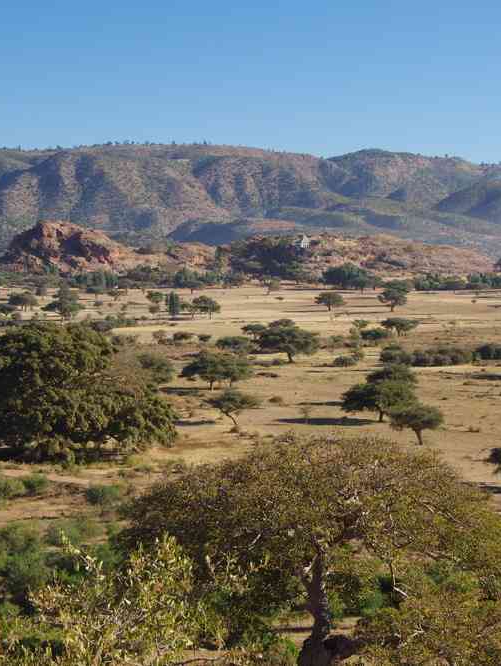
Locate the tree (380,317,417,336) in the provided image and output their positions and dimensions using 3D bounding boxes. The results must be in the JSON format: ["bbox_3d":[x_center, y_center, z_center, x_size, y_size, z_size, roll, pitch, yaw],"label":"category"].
[{"bbox_3d":[34.953,-1.484,419.408,8.980,4.630,8.080,0,3,0],"label":"tree"}]

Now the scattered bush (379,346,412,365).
[{"bbox_3d":[27.600,4.280,337.910,6.090,3.430,5.480,0,3,0],"label":"scattered bush"}]

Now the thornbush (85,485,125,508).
[{"bbox_3d":[-14.244,15.854,173.259,3.710,2.150,3.520,0,3,-5],"label":"thornbush"}]

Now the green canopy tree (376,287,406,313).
[{"bbox_3d":[47.740,-11.180,596.840,10.090,8.250,9.580,0,3,0],"label":"green canopy tree"}]

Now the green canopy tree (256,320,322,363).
[{"bbox_3d":[7.400,1.700,355.180,12.800,8.400,12.160,0,3,1],"label":"green canopy tree"}]

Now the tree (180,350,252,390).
[{"bbox_3d":[-5.520,5.840,279.970,11.360,6.160,9.650,0,3,0],"label":"tree"}]

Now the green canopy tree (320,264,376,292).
[{"bbox_3d":[40.884,-23.046,740.883,22.540,10.630,15.780,0,3,0],"label":"green canopy tree"}]

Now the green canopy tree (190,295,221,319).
[{"bbox_3d":[-13.510,-7.980,545.120,9.210,7.070,8.750,0,3,0],"label":"green canopy tree"}]

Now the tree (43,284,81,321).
[{"bbox_3d":[-52.279,-8.378,493.844,10.570,9.820,8.990,0,3,0],"label":"tree"}]

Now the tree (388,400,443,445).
[{"bbox_3d":[20.530,11.136,220.965,6.970,5.470,6.620,0,3,5],"label":"tree"}]

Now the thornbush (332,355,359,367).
[{"bbox_3d":[18.564,5.374,347.026,5.470,2.340,5.200,0,3,3],"label":"thornbush"}]

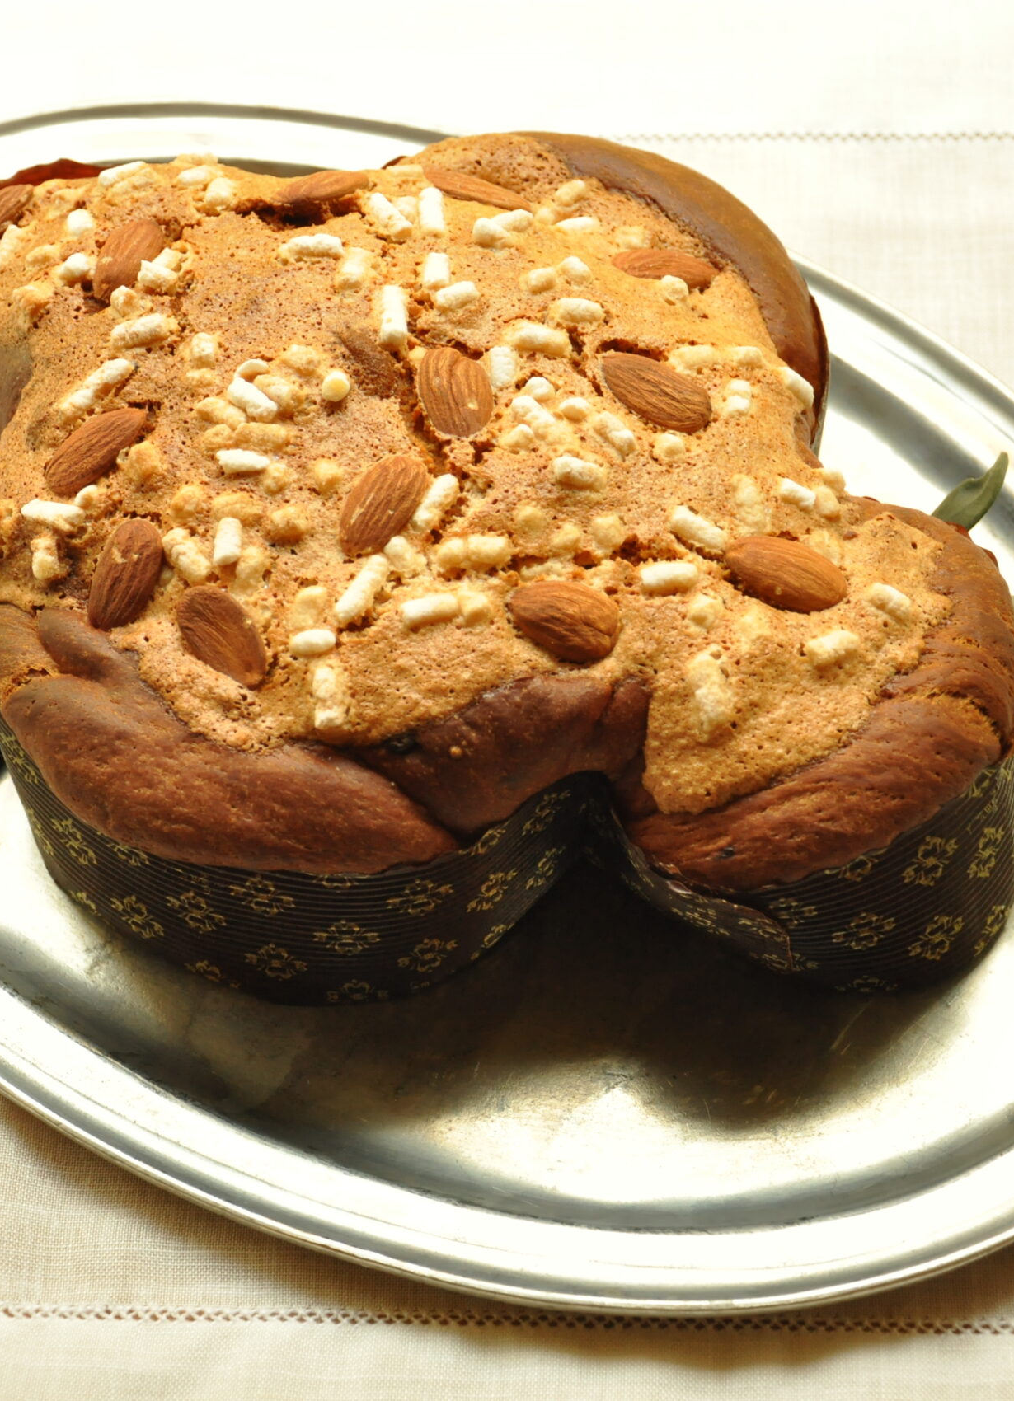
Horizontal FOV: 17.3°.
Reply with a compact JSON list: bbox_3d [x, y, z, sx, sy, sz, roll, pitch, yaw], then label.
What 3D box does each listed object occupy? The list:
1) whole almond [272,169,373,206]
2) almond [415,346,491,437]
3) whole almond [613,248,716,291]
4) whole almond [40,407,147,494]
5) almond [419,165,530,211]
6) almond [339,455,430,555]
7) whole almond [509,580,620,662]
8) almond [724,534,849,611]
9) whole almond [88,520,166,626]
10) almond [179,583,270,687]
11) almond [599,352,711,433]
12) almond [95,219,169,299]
[{"bbox_3d":[-0.038,-0.105,0.682,0.014,0.007,0.025,15,27,38],"label":"whole almond"},{"bbox_3d":[-0.010,-0.061,0.663,0.014,0.009,0.021,-11,61,-4],"label":"almond"},{"bbox_3d":[0.032,-0.089,0.689,0.024,0.009,0.012,9,45,2],"label":"whole almond"},{"bbox_3d":[-0.079,-0.048,0.639,0.024,0.008,0.014,-43,51,-18],"label":"whole almond"},{"bbox_3d":[-0.006,-0.105,0.680,0.026,0.007,0.013,25,32,30],"label":"almond"},{"bbox_3d":[-0.024,-0.037,0.646,0.014,0.009,0.024,17,60,17],"label":"almond"},{"bbox_3d":[0.011,-0.015,0.610,0.023,0.009,0.014,29,66,22],"label":"whole almond"},{"bbox_3d":[0.053,-0.024,0.643,0.026,0.009,0.014,26,56,15],"label":"almond"},{"bbox_3d":[-0.071,-0.024,0.624,0.014,0.008,0.025,6,58,21],"label":"whole almond"},{"bbox_3d":[-0.054,-0.012,0.639,0.013,0.009,0.025,-32,64,-9],"label":"almond"},{"bbox_3d":[0.028,-0.059,0.636,0.025,0.009,0.014,35,54,23],"label":"almond"},{"bbox_3d":[-0.079,-0.092,0.696,0.013,0.009,0.024,9,53,16],"label":"almond"}]

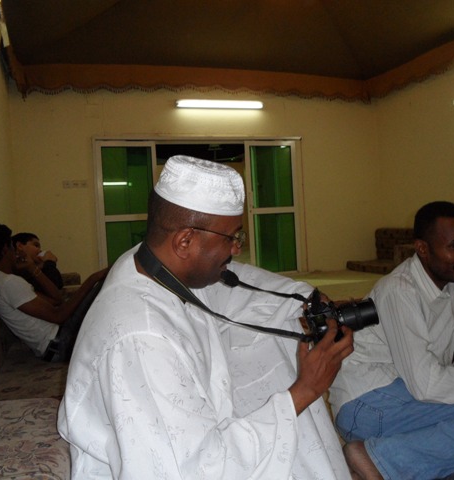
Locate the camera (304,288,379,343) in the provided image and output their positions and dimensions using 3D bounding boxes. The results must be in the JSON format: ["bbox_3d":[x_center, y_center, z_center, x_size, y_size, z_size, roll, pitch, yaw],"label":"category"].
[{"bbox_3d":[0.259,0.174,1.120,0.170,0.100,0.132,-16,38,-5],"label":"camera"}]

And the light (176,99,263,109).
[{"bbox_3d":[-0.080,-1.885,6.950,1.260,0.100,0.080,-4,2,-18],"label":"light"}]

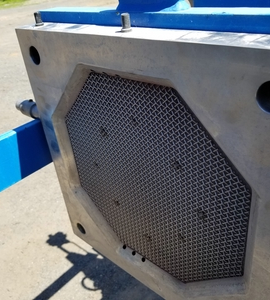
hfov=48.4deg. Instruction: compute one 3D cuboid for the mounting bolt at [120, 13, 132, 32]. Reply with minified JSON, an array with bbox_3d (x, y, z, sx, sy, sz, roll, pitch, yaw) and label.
[{"bbox_3d":[-0.014,-0.204,0.483,0.017,0.026,0.017,-5,31,3],"label":"mounting bolt"}]

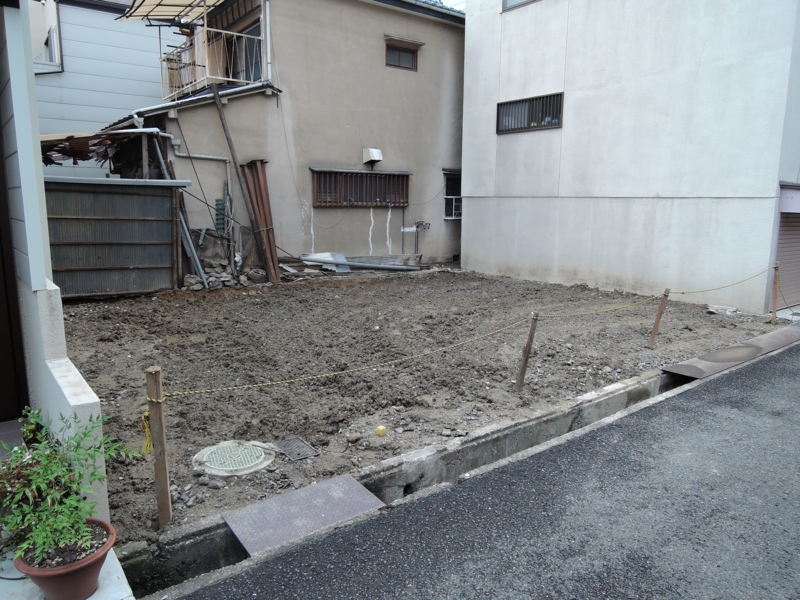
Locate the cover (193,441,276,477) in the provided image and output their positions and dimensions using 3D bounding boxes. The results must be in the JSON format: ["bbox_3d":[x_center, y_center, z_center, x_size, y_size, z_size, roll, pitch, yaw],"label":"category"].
[{"bbox_3d":[-1.012,0.980,3.395,0.477,0.050,0.477,0,10,0],"label":"cover"}]

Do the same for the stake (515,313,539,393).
[{"bbox_3d":[1.051,0.441,4.588,0.050,0.677,0.050,16,14,30],"label":"stake"}]

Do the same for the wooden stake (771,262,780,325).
[{"bbox_3d":[4.937,-0.076,7.278,0.060,0.794,0.060,-8,9,-35],"label":"wooden stake"}]

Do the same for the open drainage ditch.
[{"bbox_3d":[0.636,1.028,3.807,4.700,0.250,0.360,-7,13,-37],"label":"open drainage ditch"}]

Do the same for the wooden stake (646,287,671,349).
[{"bbox_3d":[2.802,0.207,5.999,0.057,0.669,0.057,-5,21,-45],"label":"wooden stake"}]

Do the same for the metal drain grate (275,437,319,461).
[{"bbox_3d":[-0.654,0.958,3.530,0.181,0.030,0.274,-7,13,-37],"label":"metal drain grate"}]

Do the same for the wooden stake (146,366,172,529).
[{"bbox_3d":[-1.140,0.712,2.631,0.060,0.793,0.060,-2,10,-15],"label":"wooden stake"}]

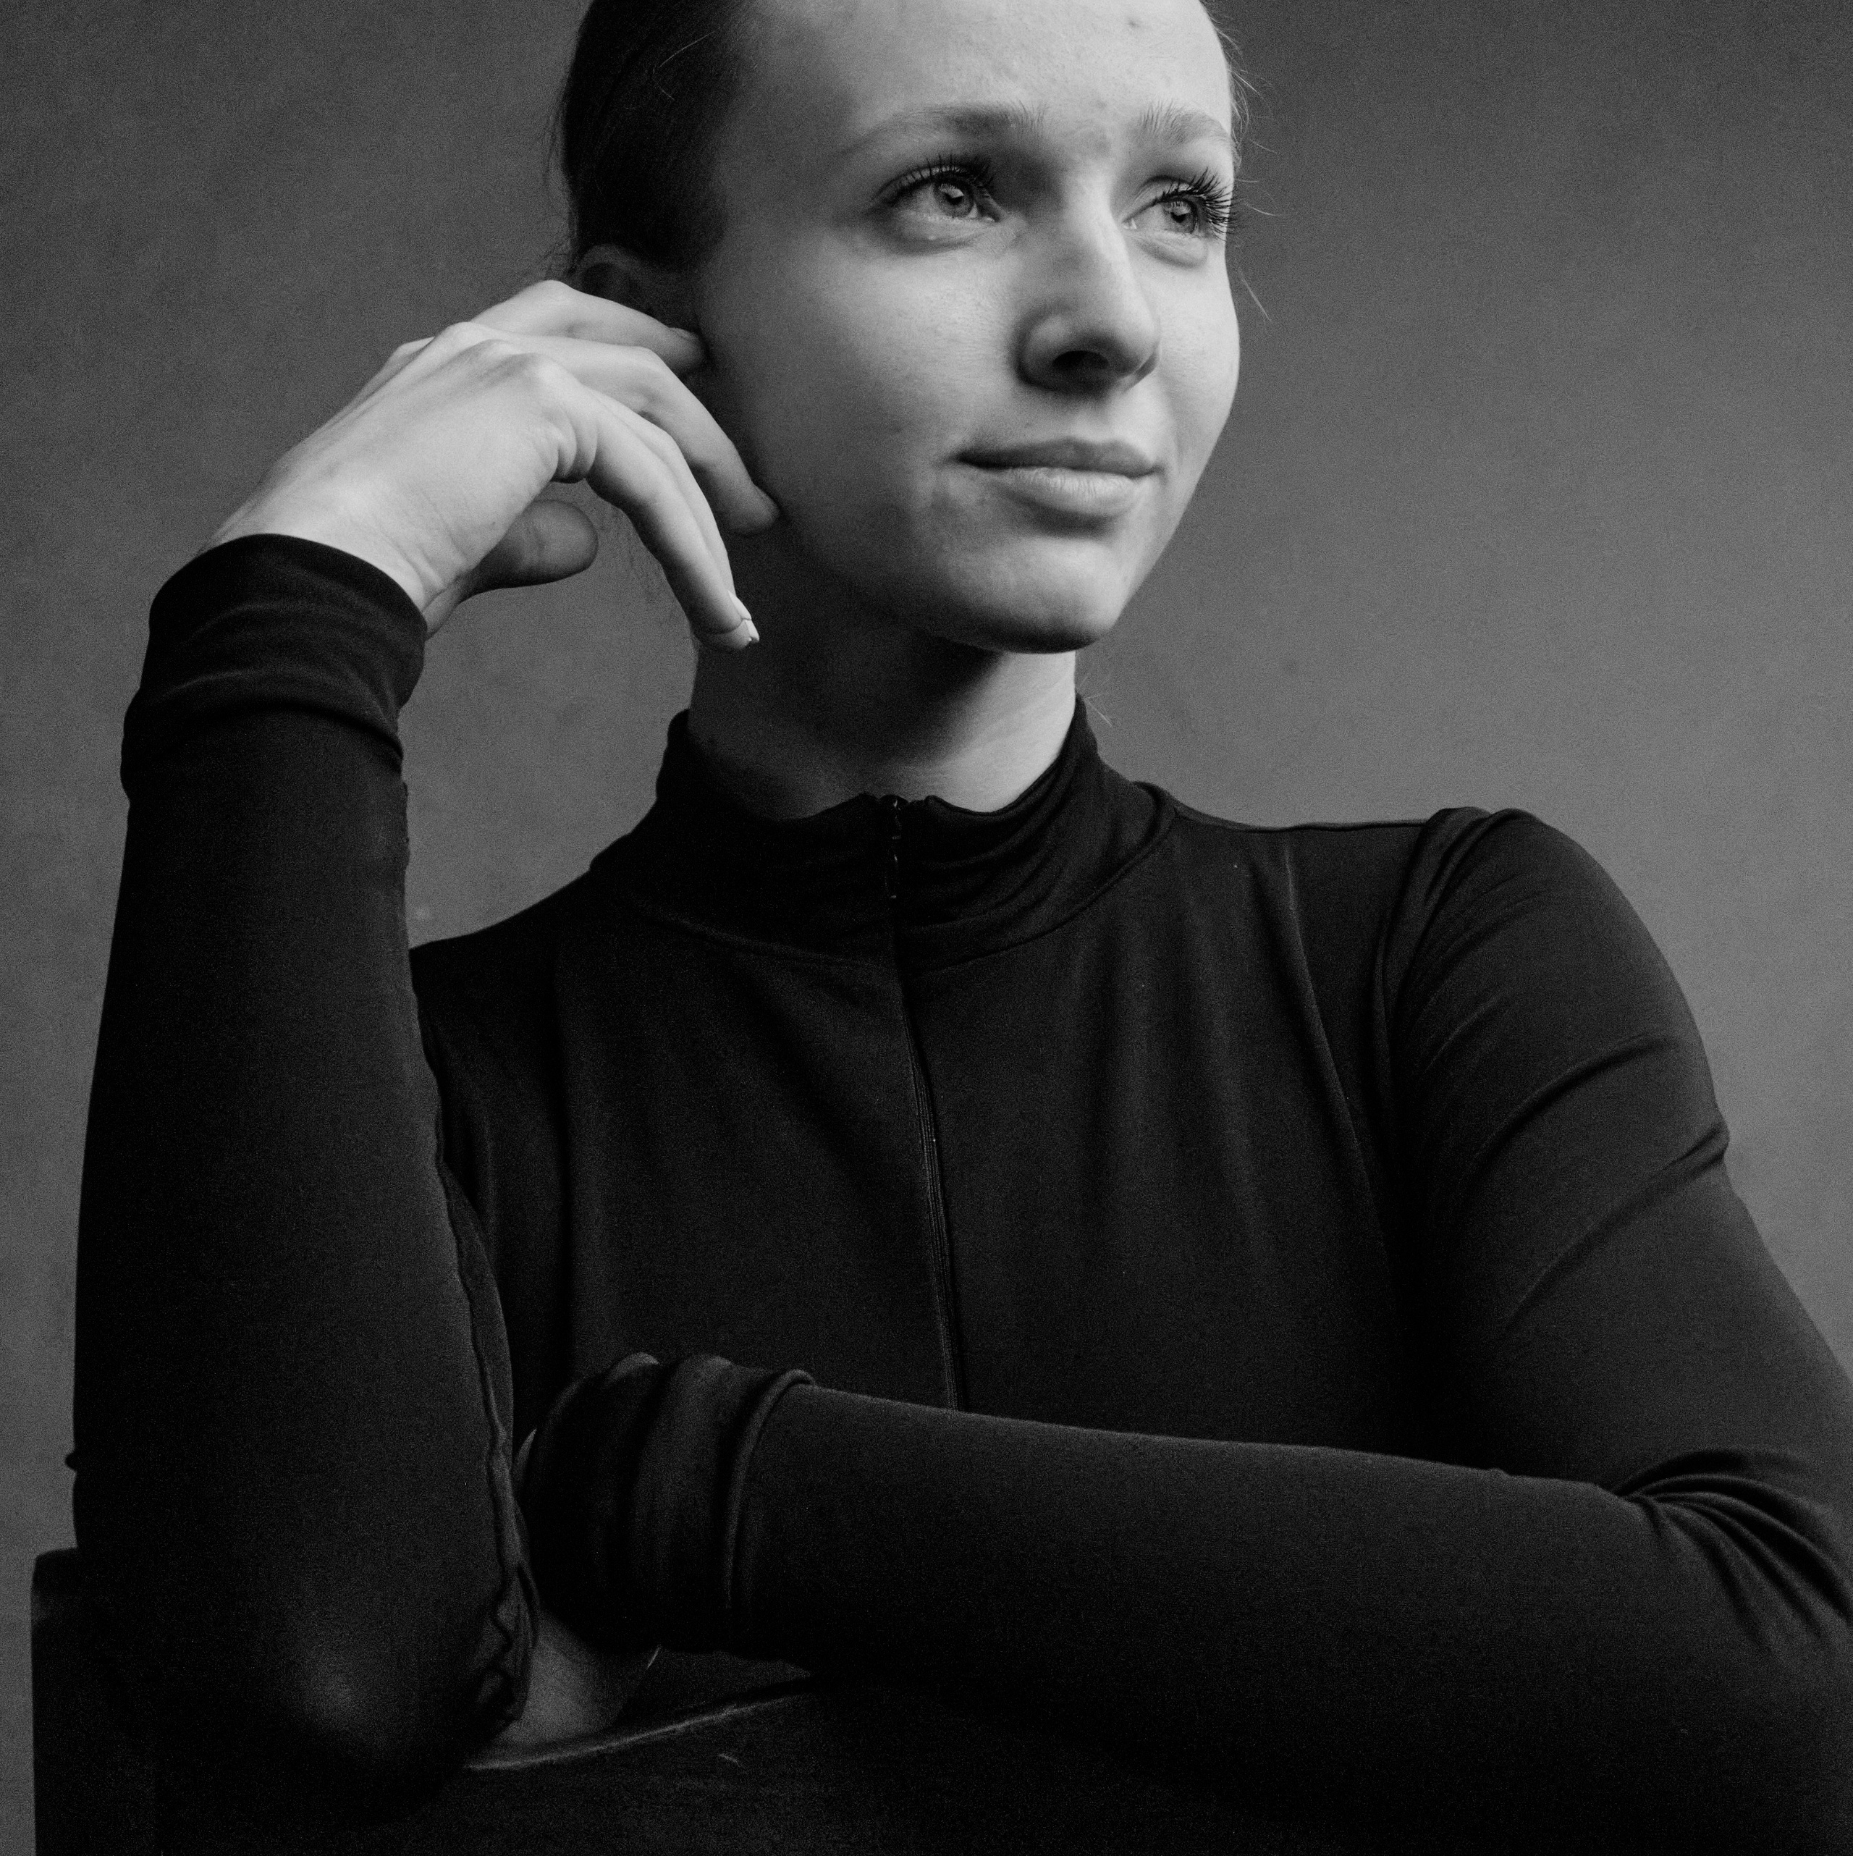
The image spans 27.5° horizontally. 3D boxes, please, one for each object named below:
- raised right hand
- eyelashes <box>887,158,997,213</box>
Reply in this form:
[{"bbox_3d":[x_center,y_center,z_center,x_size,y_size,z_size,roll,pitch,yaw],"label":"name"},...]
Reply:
[{"bbox_3d":[-0.103,-0.112,0.905,0.138,0.090,0.088,-1,2,-17],"label":"raised right hand"},{"bbox_3d":[0.004,-0.174,0.885,0.026,0.012,0.012,-1,-6,-32],"label":"eyelashes"}]

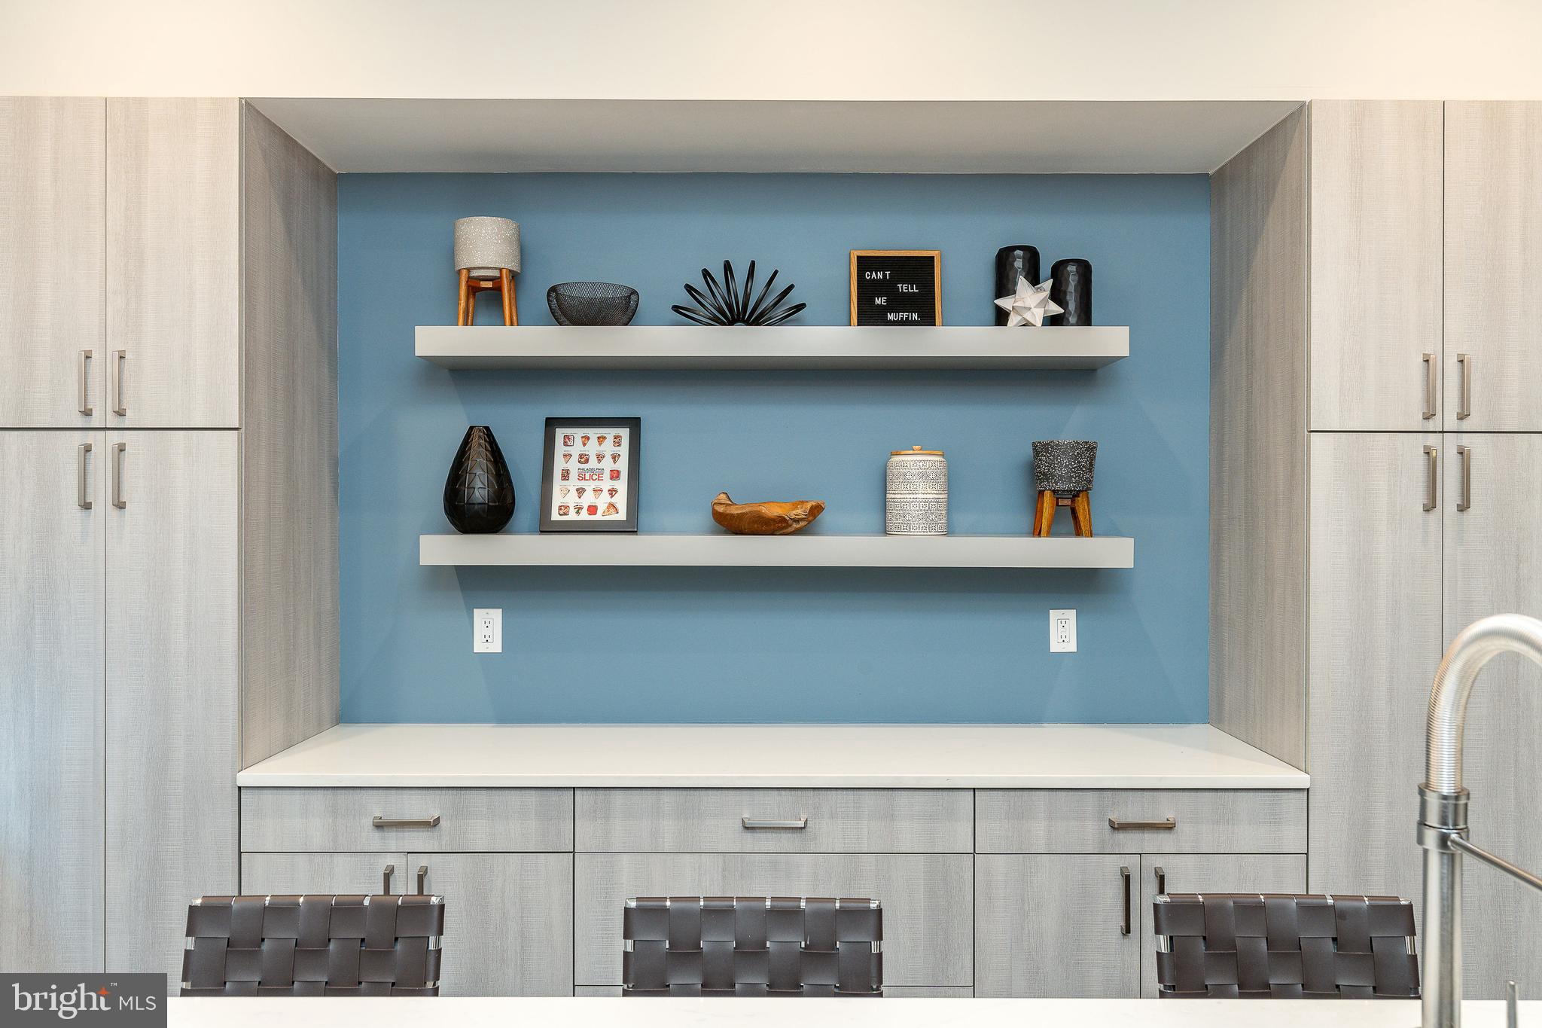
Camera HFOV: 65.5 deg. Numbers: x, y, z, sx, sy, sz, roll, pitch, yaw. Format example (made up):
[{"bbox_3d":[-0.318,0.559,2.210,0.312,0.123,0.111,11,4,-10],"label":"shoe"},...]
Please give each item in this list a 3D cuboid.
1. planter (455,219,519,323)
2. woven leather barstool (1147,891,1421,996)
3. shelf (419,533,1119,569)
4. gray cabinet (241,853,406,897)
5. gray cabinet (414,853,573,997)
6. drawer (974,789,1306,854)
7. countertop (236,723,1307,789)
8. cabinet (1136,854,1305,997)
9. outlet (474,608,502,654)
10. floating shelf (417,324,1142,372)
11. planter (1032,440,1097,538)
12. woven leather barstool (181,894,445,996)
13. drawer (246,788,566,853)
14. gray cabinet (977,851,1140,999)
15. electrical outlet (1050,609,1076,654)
[{"bbox_3d":[-0.757,-0.626,3.200,0.177,0.298,0.177,0,0,0],"label":"planter"},{"bbox_3d":[0.817,1.062,1.693,0.420,0.912,0.510,0,0,3],"label":"woven leather barstool"},{"bbox_3d":[0.016,0.098,3.205,1.822,0.083,0.300,0,0,0],"label":"shelf"},{"bbox_3d":[-1.021,1.085,2.990,0.379,0.620,0.510,0,0,0],"label":"gray cabinet"},{"bbox_3d":[-0.640,1.085,2.990,0.377,0.620,0.510,0,0,0],"label":"gray cabinet"},{"bbox_3d":[0.846,0.704,2.950,0.759,0.150,0.460,0,0,0],"label":"drawer"},{"bbox_3d":[0.008,0.606,3.049,2.440,0.030,0.637,0,0,0],"label":"countertop"},{"bbox_3d":[1.036,1.095,3.020,0.380,0.630,0.560,0,0,0],"label":"cabinet"},{"bbox_3d":[-0.793,0.327,3.356,0.080,0.124,0.008,0,0,0],"label":"outlet"},{"bbox_3d":[0.005,-0.440,3.206,1.817,0.075,0.305,0,0,0],"label":"floating shelf"},{"bbox_3d":[0.782,-0.066,3.189,0.175,0.250,0.175,0,0,0],"label":"planter"},{"bbox_3d":[-0.712,1.050,1.690,0.430,0.900,0.500,0,0,-2],"label":"woven leather barstool"},{"bbox_3d":[-0.829,0.697,2.962,0.758,0.149,0.500,0,0,0],"label":"drawer"},{"bbox_3d":[0.656,1.085,2.990,0.377,0.620,0.510,0,0,0],"label":"gray cabinet"},{"bbox_3d":[0.820,0.329,3.360,0.074,0.118,0.010,0,0,0],"label":"electrical outlet"}]

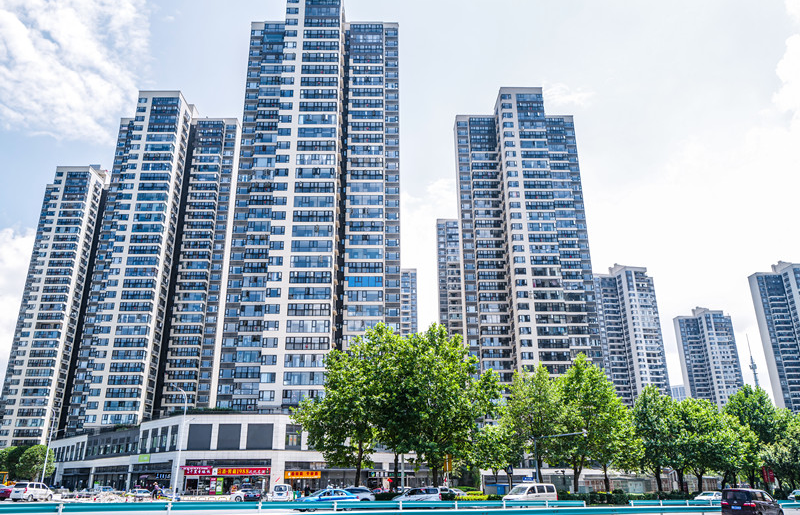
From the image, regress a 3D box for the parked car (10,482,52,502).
[{"bbox_3d":[-35.323,22.560,60.011,1.720,1.730,4.400,-1,-21,2],"label":"parked car"}]

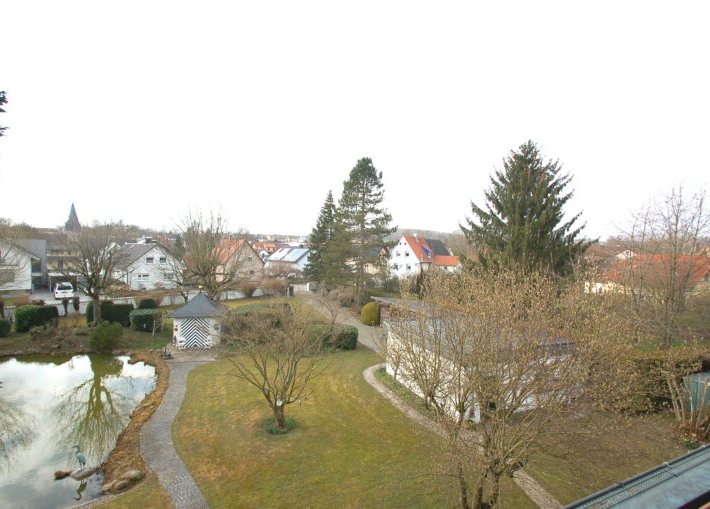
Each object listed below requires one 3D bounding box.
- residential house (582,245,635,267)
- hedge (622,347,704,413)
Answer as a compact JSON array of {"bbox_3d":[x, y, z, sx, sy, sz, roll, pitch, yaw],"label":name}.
[{"bbox_3d":[67.721,1.753,84.000,9.500,7.800,11.500,1,3,6],"label":"residential house"},{"bbox_3d":[14.396,6.003,15.100,3.200,2.300,1.500,1,3,0],"label":"hedge"}]

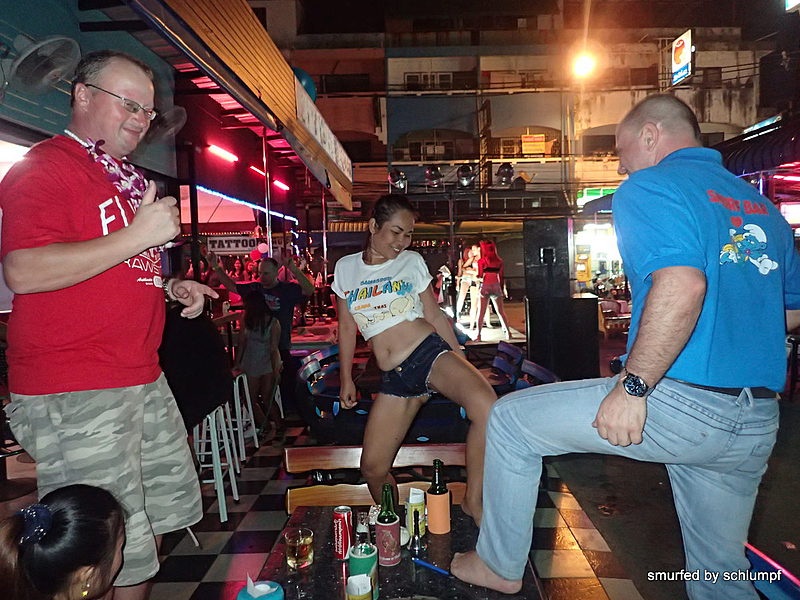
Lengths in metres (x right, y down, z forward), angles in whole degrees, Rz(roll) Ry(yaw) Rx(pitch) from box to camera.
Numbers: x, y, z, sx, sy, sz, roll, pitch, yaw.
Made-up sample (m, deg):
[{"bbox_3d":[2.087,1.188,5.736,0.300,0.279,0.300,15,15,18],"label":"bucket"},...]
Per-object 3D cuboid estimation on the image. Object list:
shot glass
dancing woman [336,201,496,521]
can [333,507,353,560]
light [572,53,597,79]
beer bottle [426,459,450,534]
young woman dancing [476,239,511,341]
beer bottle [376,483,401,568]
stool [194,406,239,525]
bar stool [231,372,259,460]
[{"bbox_3d":[-0.309,0.757,1.769,0.084,0.090,0.084,-2,3,-11],"label":"shot glass"},{"bbox_3d":[0.065,0.275,2.140,0.580,1.290,0.520,-1,3,11],"label":"dancing woman"},{"bbox_3d":[-0.179,0.724,1.799,0.058,0.146,0.058,-2,3,-6],"label":"can"},{"bbox_3d":[5.748,-7.305,18.000,0.600,0.500,0.600,-1,3,17],"label":"light"},{"bbox_3d":[0.130,0.662,1.967,0.077,0.235,0.077,-1,3,3],"label":"beer bottle"},{"bbox_3d":[1.554,-0.166,9.600,0.580,1.650,0.400,-2,3,-6],"label":"young woman dancing"},{"bbox_3d":[-0.037,0.679,1.763,0.076,0.232,0.076,-2,3,-2],"label":"beer bottle"},{"bbox_3d":[-1.324,1.084,3.965,0.370,0.750,0.370,-1,3,2],"label":"stool"},{"bbox_3d":[-1.502,1.021,5.181,0.370,0.750,0.370,-1,3,2],"label":"bar stool"}]

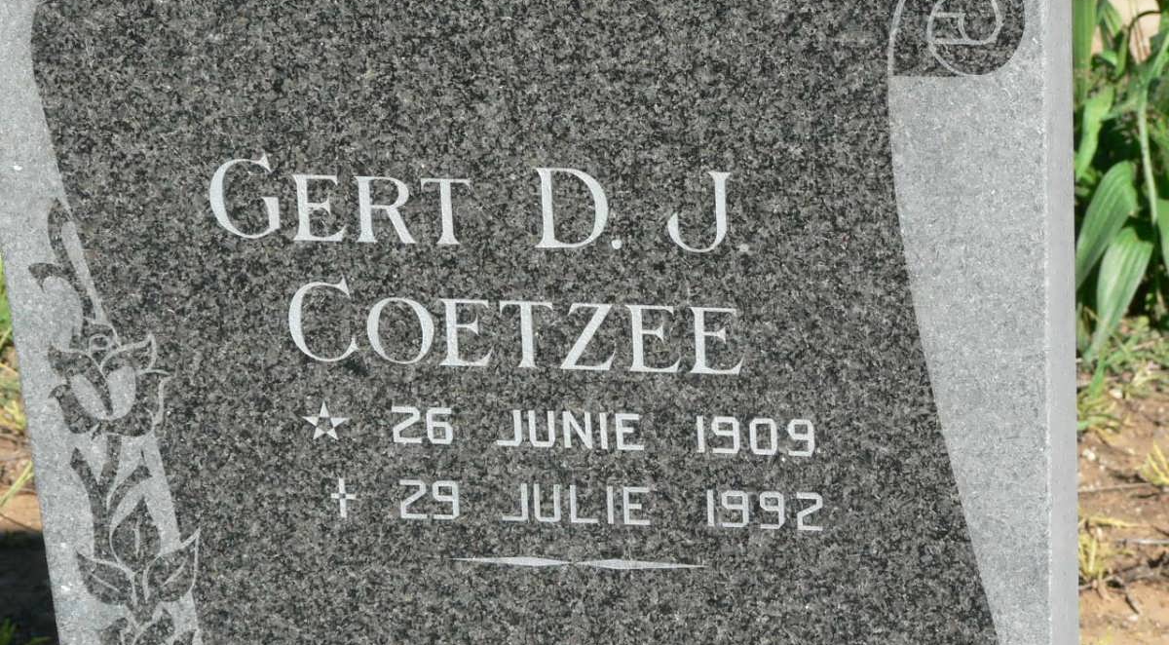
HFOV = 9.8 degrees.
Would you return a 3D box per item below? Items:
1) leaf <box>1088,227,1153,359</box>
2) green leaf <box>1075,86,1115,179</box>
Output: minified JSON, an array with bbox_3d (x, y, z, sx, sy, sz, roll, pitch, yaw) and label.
[{"bbox_3d":[0.438,-0.024,5.550,0.044,0.108,0.035,15,0,6],"label":"leaf"},{"bbox_3d":[0.421,-0.157,5.600,0.021,0.080,0.025,19,3,5],"label":"green leaf"}]

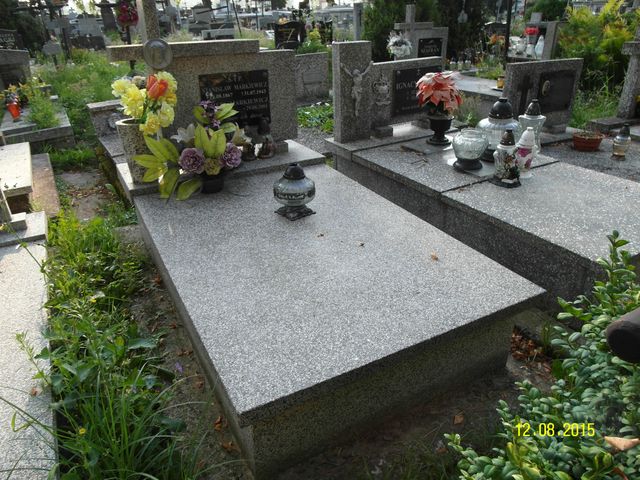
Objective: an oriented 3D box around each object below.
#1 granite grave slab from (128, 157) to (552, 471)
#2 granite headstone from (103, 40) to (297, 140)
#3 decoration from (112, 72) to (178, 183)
[{"bbox_3d":[-0.095,0.117,2.034,1.126,0.326,1.637,-14,31,-25],"label":"granite grave slab"},{"bbox_3d":[-0.608,-0.819,2.544,1.010,0.581,0.111,-15,30,-25],"label":"granite headstone"},{"bbox_3d":[-0.930,-0.582,2.326,0.317,0.554,0.282,-14,31,-25],"label":"decoration"}]

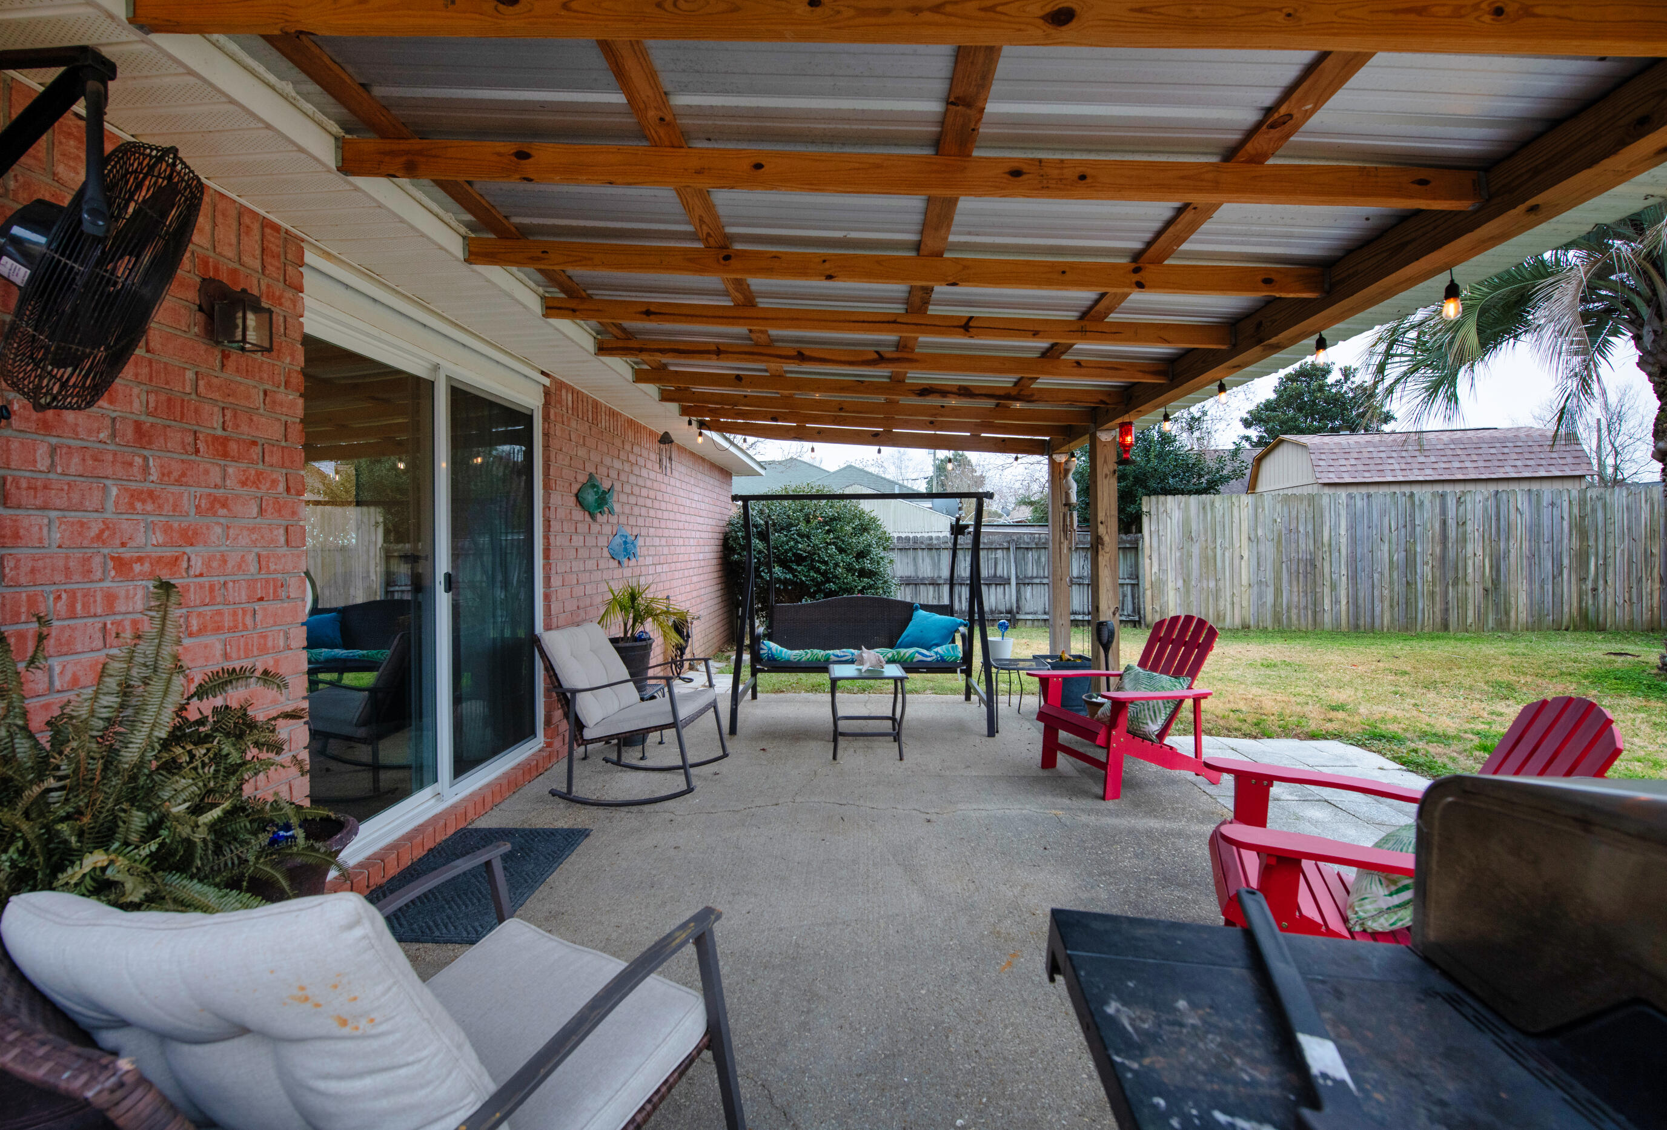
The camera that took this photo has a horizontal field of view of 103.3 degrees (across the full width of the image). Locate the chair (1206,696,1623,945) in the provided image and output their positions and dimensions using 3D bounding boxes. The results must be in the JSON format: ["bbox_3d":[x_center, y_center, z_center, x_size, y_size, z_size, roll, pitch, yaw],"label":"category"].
[{"bbox_3d":[1.547,0.782,1.849,0.850,0.900,0.740,1,2,25],"label":"chair"}]

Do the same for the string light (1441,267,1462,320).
[{"bbox_3d":[1.849,-0.806,1.970,0.056,0.148,0.056,1,2,43],"label":"string light"}]

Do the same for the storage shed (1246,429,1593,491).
[{"bbox_3d":[10.697,-0.855,12.382,4.400,3.230,2.400,0,2,7],"label":"storage shed"}]

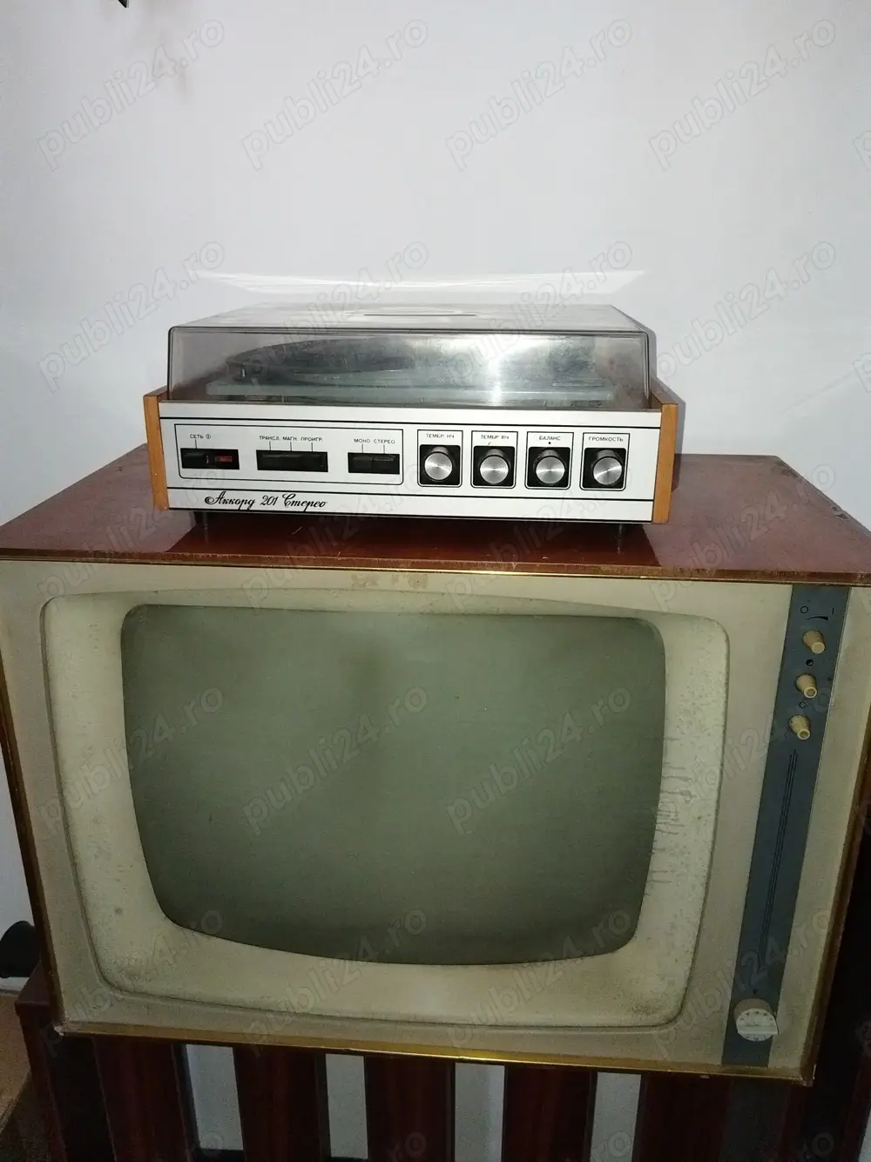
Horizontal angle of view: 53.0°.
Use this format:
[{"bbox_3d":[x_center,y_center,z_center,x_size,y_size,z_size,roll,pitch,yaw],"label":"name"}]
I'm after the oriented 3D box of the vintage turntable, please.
[{"bbox_3d":[-0.012,-0.173,0.843,0.420,0.164,0.325,2,22,4],"label":"vintage turntable"}]

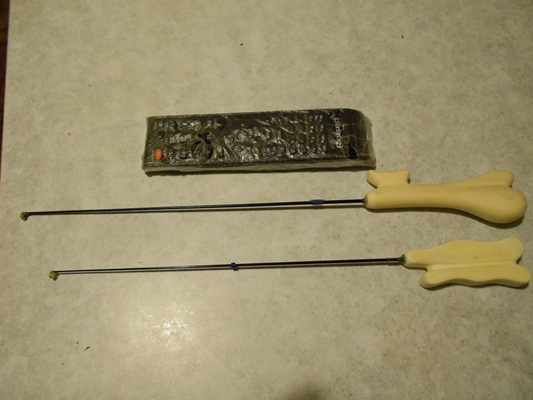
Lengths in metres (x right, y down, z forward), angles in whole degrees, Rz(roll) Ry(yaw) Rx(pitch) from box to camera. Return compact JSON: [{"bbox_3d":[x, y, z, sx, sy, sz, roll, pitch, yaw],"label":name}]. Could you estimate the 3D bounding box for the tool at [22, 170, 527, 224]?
[{"bbox_3d":[-0.004,0.001,0.340,0.432,0.027,0.048,-2,72,3],"label":"tool"}]

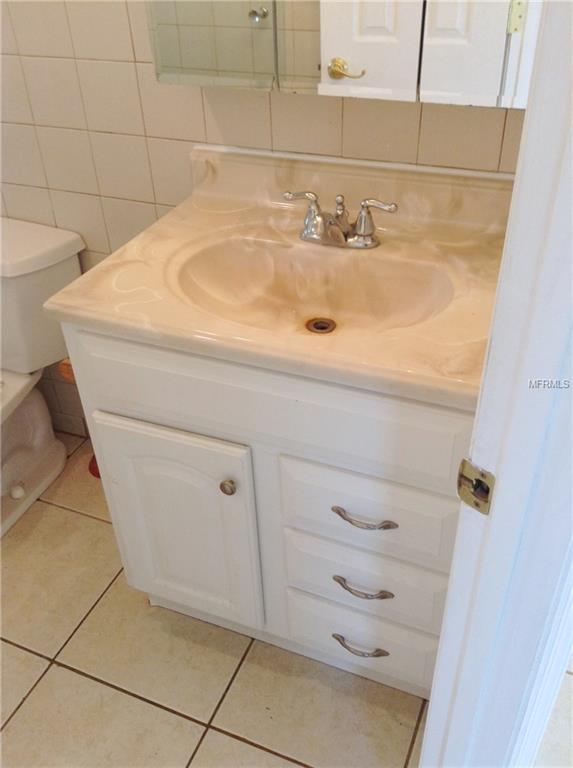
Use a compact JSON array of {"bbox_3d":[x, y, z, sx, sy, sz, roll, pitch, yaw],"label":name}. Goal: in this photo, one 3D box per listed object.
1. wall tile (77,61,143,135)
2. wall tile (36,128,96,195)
[{"bbox_3d":[-0.383,-0.627,1.604,0.152,0.152,0.008,13,38,20],"label":"wall tile"},{"bbox_3d":[-0.519,-0.534,1.746,0.152,0.152,0.008,13,38,20],"label":"wall tile"}]

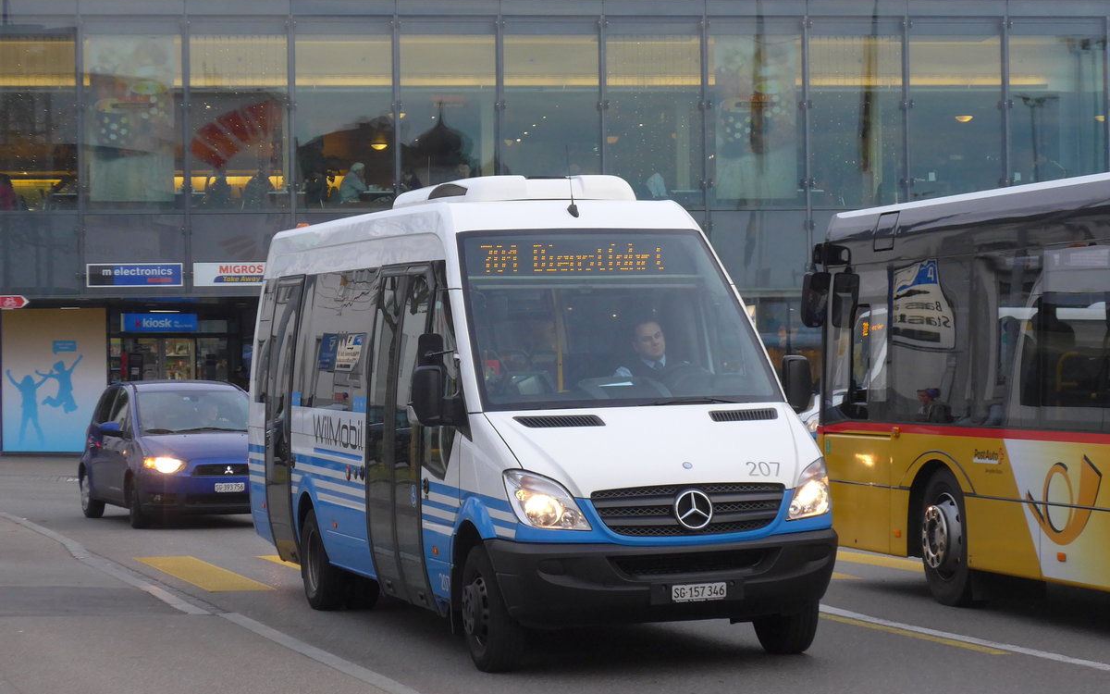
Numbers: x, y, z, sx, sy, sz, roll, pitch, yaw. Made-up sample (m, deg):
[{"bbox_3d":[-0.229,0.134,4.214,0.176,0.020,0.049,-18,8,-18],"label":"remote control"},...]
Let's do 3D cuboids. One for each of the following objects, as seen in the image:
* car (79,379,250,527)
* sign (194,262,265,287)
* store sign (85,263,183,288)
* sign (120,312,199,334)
[{"bbox_3d":[-3.940,1.105,33.217,1.760,1.530,3.930,-1,0,-20],"label":"car"},{"bbox_3d":[-5.222,-1.214,51.720,1.580,0.385,0.120,-1,0,-7],"label":"sign"},{"bbox_3d":[-6.953,-1.190,51.500,1.590,0.390,0.120,-1,0,-7],"label":"store sign"},{"bbox_3d":[-7.183,-0.437,56.500,1.420,0.345,0.170,-1,0,-22],"label":"sign"}]

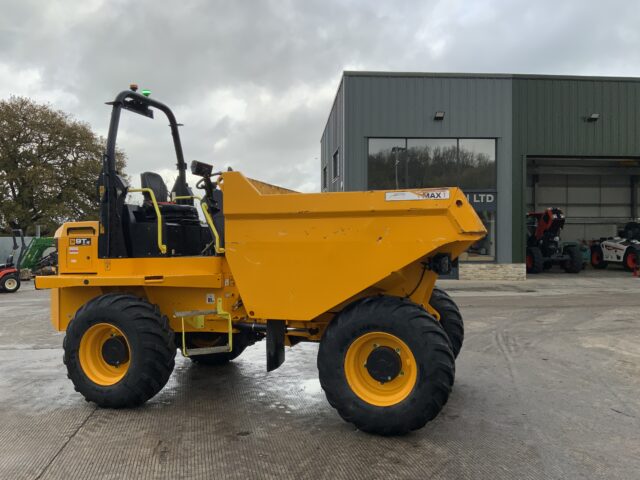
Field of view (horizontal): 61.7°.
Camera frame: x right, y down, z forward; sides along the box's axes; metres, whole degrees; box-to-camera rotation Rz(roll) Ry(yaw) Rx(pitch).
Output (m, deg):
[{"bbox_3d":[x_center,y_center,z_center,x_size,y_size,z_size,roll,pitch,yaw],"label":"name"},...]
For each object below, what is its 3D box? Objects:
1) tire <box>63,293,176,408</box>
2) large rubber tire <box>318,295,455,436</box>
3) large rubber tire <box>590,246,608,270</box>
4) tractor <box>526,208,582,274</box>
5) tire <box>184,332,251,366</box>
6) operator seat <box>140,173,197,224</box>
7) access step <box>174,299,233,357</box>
[{"bbox_3d":[-2.050,1.135,5.500,1.160,1.155,0.470,0,0,18],"label":"tire"},{"bbox_3d":[0.568,1.065,4.645,1.160,1.155,0.470,0,0,18],"label":"large rubber tire"},{"bbox_3d":[15.430,0.980,29.600,0.440,1.270,1.270,0,0,-7],"label":"large rubber tire"},{"bbox_3d":[11.120,0.070,26.900,2.200,3.050,4.500,0,0,-2],"label":"tractor"},{"bbox_3d":[-1.500,1.135,7.220,1.160,1.155,0.470,0,0,18],"label":"tire"},{"bbox_3d":[-1.773,-0.500,6.356,0.540,0.600,0.480,0,0,18],"label":"operator seat"},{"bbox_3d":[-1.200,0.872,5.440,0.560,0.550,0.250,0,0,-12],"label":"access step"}]

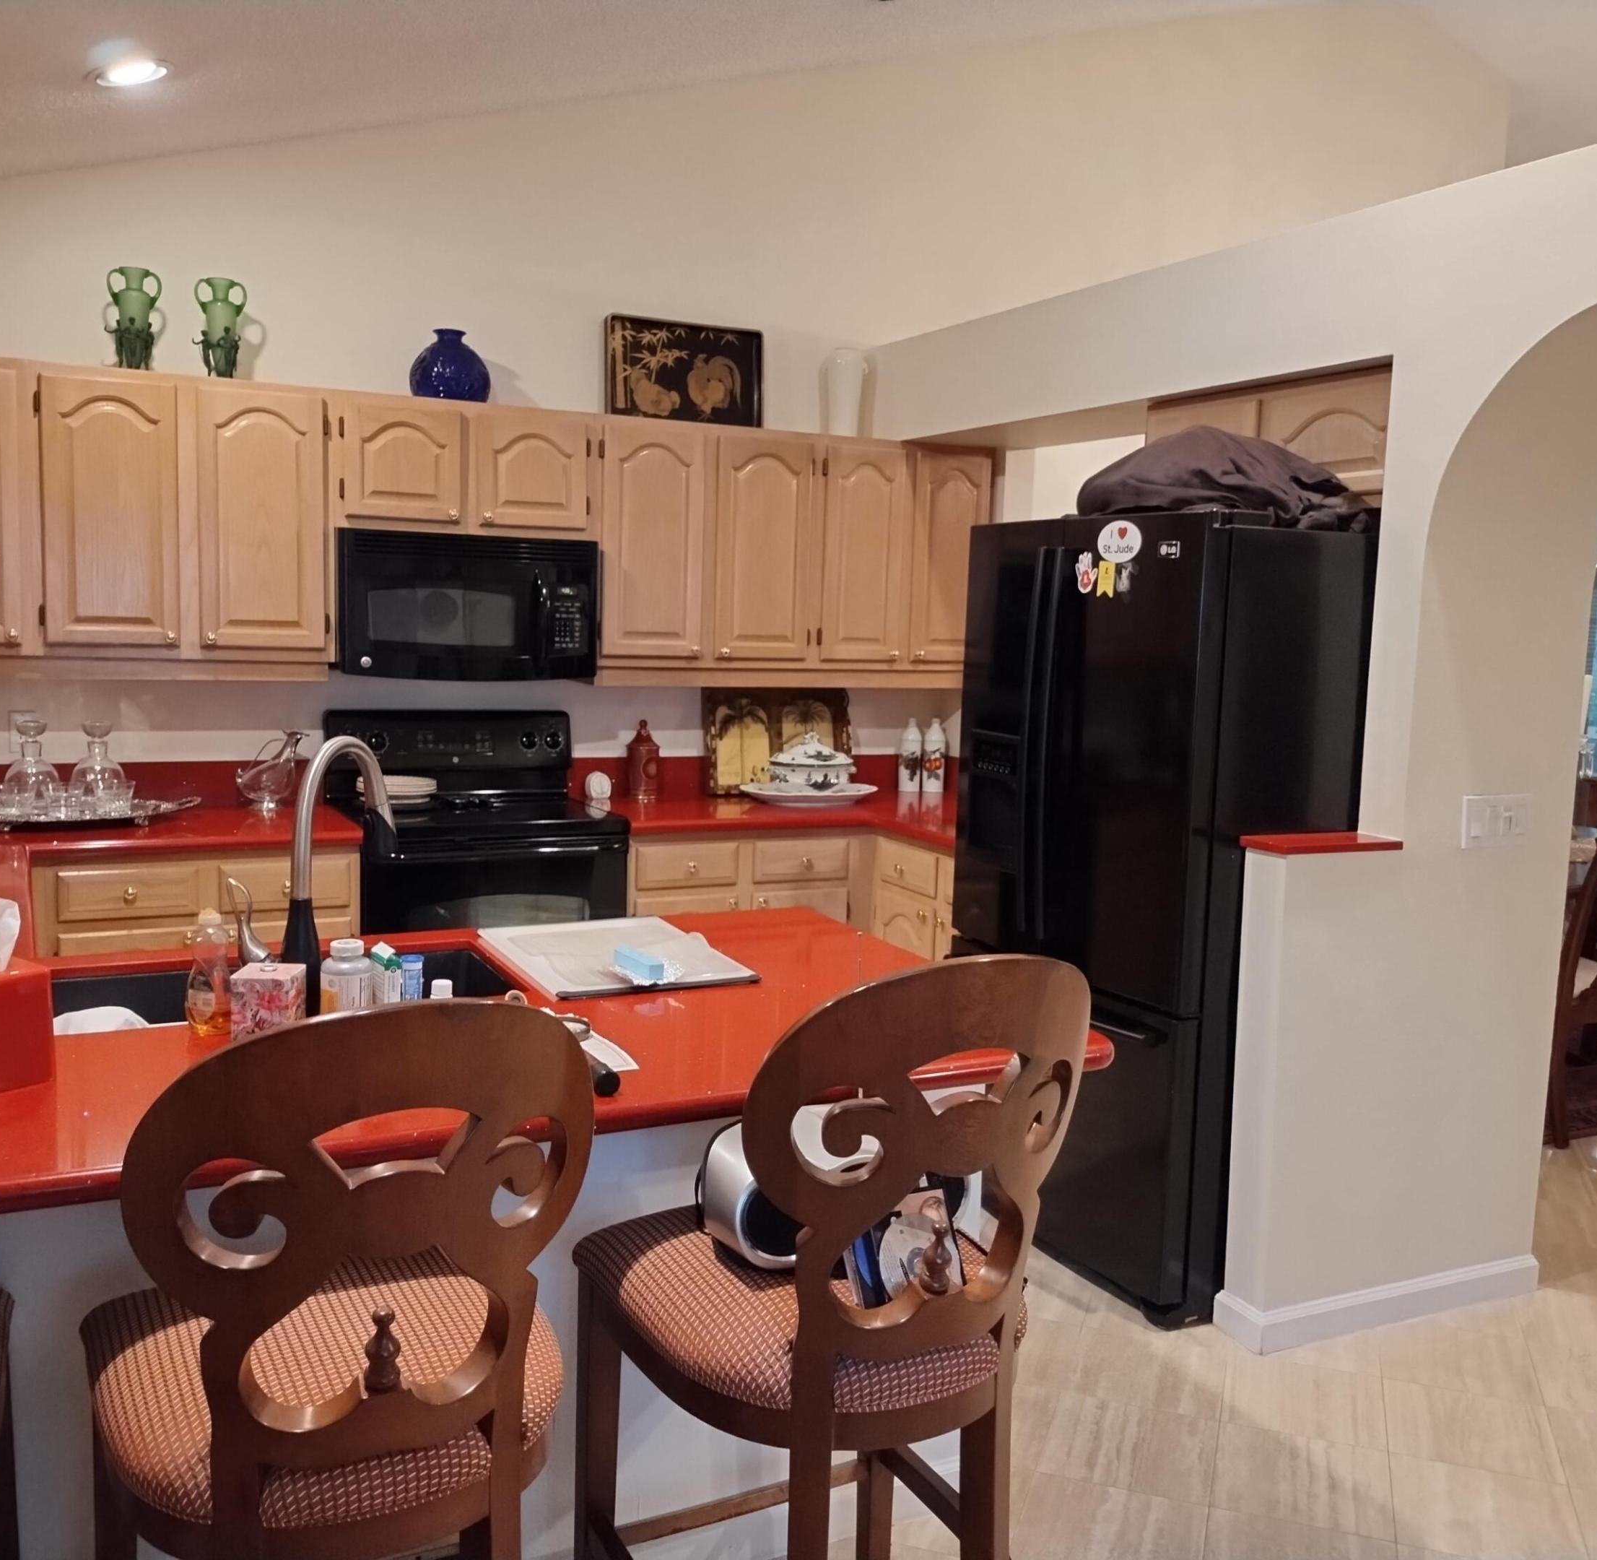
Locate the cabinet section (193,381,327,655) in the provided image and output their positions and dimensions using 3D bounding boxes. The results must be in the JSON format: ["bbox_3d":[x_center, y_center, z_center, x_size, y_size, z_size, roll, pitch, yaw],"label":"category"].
[{"bbox_3d":[-1.532,-0.720,4.239,0.336,0.701,0.300,-2,7,-27],"label":"cabinet section"}]

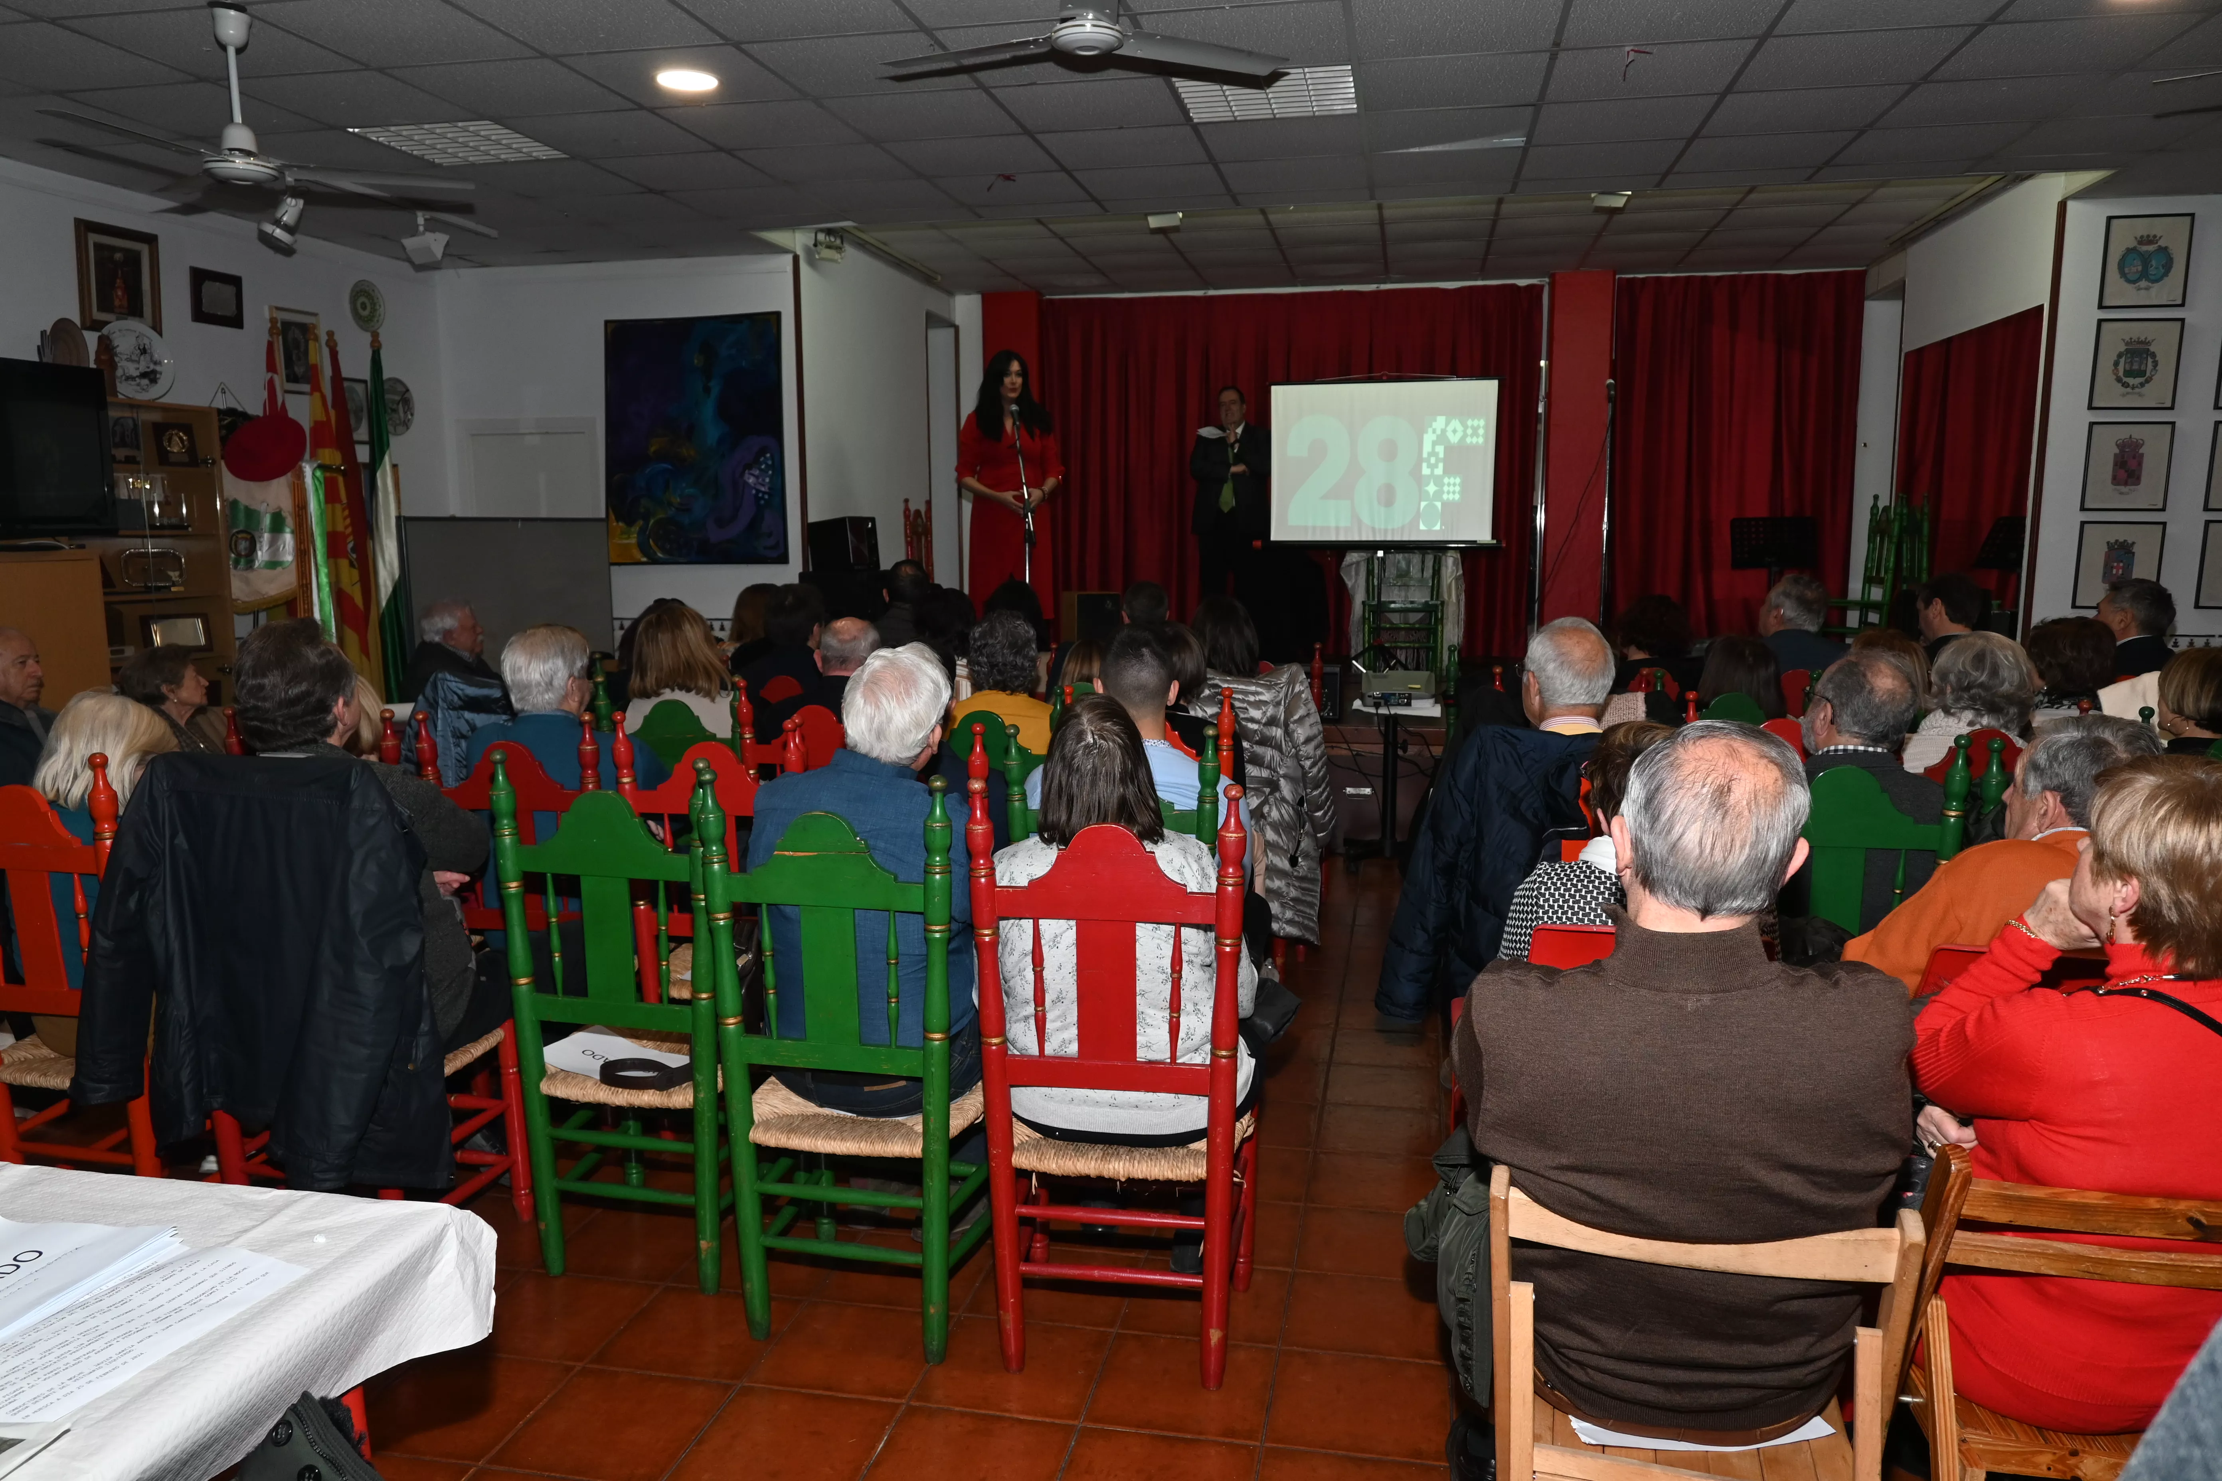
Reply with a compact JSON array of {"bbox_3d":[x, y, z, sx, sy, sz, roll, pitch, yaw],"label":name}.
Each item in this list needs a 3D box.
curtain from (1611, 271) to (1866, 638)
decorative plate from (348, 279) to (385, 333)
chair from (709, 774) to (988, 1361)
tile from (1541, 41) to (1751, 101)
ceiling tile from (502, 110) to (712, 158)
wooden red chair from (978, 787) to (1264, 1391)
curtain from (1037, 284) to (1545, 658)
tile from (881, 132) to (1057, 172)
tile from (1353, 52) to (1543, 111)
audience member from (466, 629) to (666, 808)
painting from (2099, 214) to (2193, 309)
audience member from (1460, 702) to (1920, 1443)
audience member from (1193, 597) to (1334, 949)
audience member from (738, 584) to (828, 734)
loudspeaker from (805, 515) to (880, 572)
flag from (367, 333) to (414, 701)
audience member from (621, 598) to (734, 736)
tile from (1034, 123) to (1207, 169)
[{"bbox_3d":[4.196,-1.823,10.053,1.570,2.570,0.140,1,9,11],"label":"curtain"},{"bbox_3d":[-3.881,-2.275,7.760,0.030,0.265,0.265,1,8,11],"label":"decorative plate"},{"bbox_3d":[-0.445,0.574,2.811,0.455,1.060,0.470,2,8,14],"label":"chair"},{"bbox_3d":[1.724,-2.170,4.793,0.600,0.020,0.595,1,8,11],"label":"tile"},{"bbox_3d":[-1.824,-2.229,5.438,0.600,0.025,0.600,1,9,11],"label":"ceiling tile"},{"bbox_3d":[0.039,0.594,2.778,0.470,1.102,0.450,1,8,8],"label":"wooden red chair"},{"bbox_3d":[1.242,-1.894,10.630,3.550,2.570,0.140,1,9,11],"label":"curtain"},{"bbox_3d":[-0.537,-2.307,5.833,0.600,0.020,0.595,1,8,11],"label":"tile"},{"bbox_3d":[1.130,-2.185,4.912,0.600,0.020,0.595,1,8,11],"label":"tile"},{"bbox_3d":[-1.401,0.342,3.989,0.540,1.290,0.800,3,8,19],"label":"audience member"},{"bbox_3d":[4.664,-2.157,6.672,0.350,0.400,0.025,1,9,11],"label":"painting"},{"bbox_3d":[0.743,0.576,1.974,0.530,1.280,0.820,1,8,10],"label":"audience member"},{"bbox_3d":[0.559,0.099,5.449,0.470,1.259,0.760,1,8,12],"label":"audience member"},{"bbox_3d":[-1.067,0.088,5.245,0.500,1.290,0.800,2,9,16],"label":"audience member"},{"bbox_3d":[-1.394,-1.022,7.751,0.270,0.290,0.230,-2,6,30],"label":"loudspeaker"},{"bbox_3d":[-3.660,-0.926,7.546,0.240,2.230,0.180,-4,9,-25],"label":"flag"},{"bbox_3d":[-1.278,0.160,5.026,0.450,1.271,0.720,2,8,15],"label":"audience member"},{"bbox_3d":[0.061,-2.275,5.679,0.590,0.020,0.590,1,8,11],"label":"tile"}]

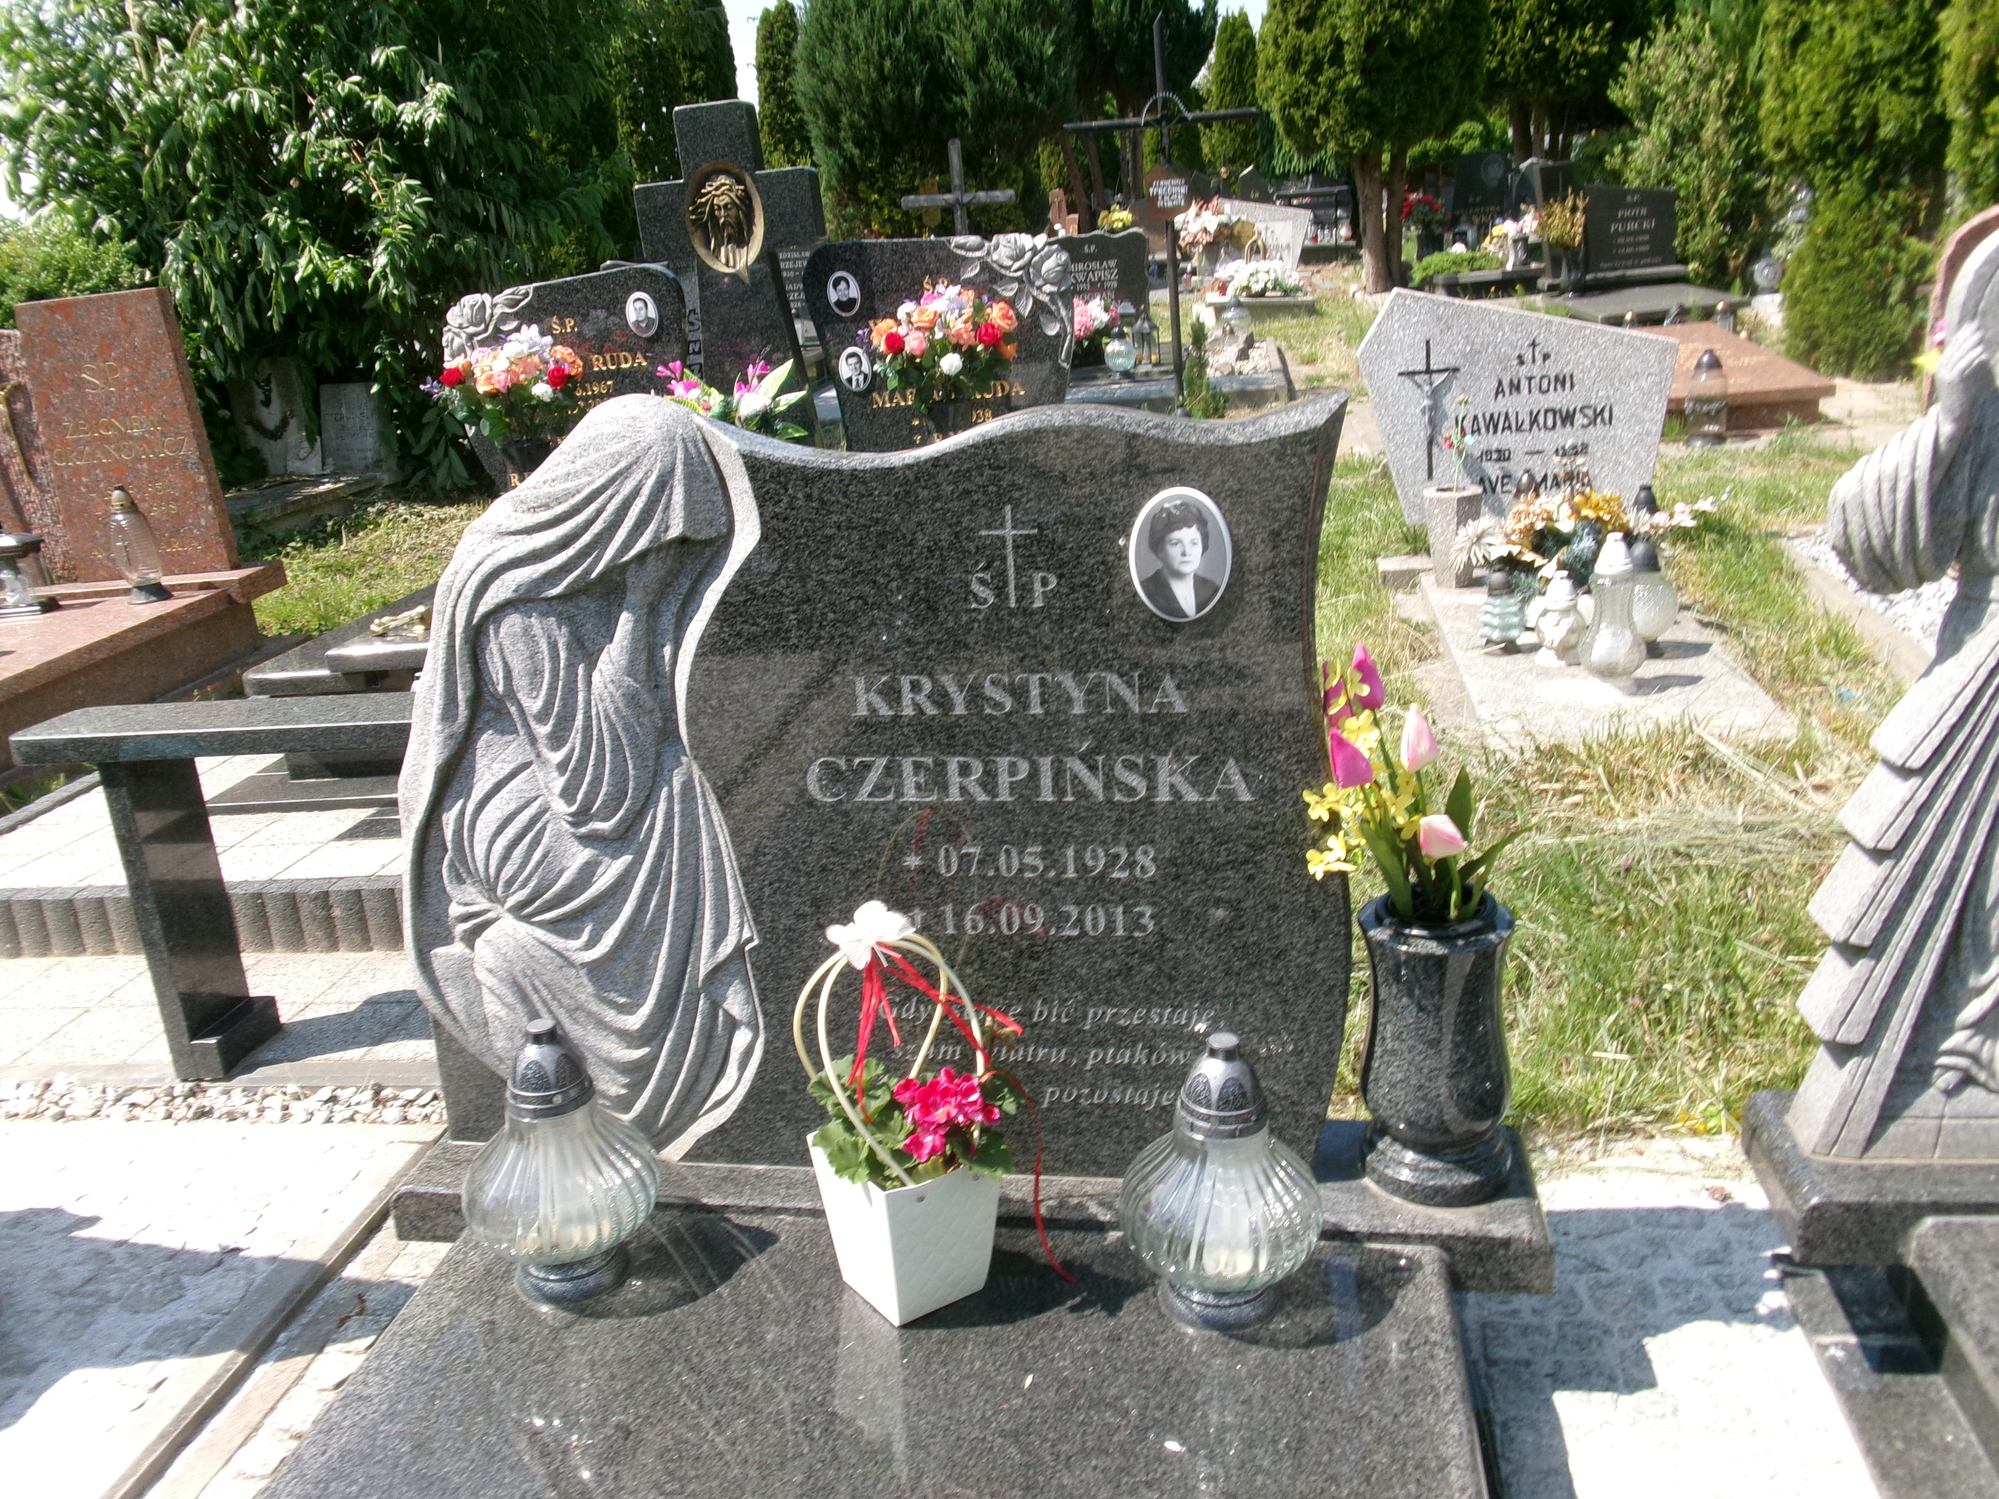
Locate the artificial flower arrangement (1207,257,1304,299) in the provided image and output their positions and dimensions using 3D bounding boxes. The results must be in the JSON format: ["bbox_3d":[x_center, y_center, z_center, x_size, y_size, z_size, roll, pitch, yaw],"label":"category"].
[{"bbox_3d":[2.130,-3.887,13.264,0.740,0.295,0.400,-1,18,10],"label":"artificial flower arrangement"}]

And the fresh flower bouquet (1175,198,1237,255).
[{"bbox_3d":[1.460,-3.715,11.500,0.430,0.400,0.360,0,18,9],"label":"fresh flower bouquet"}]

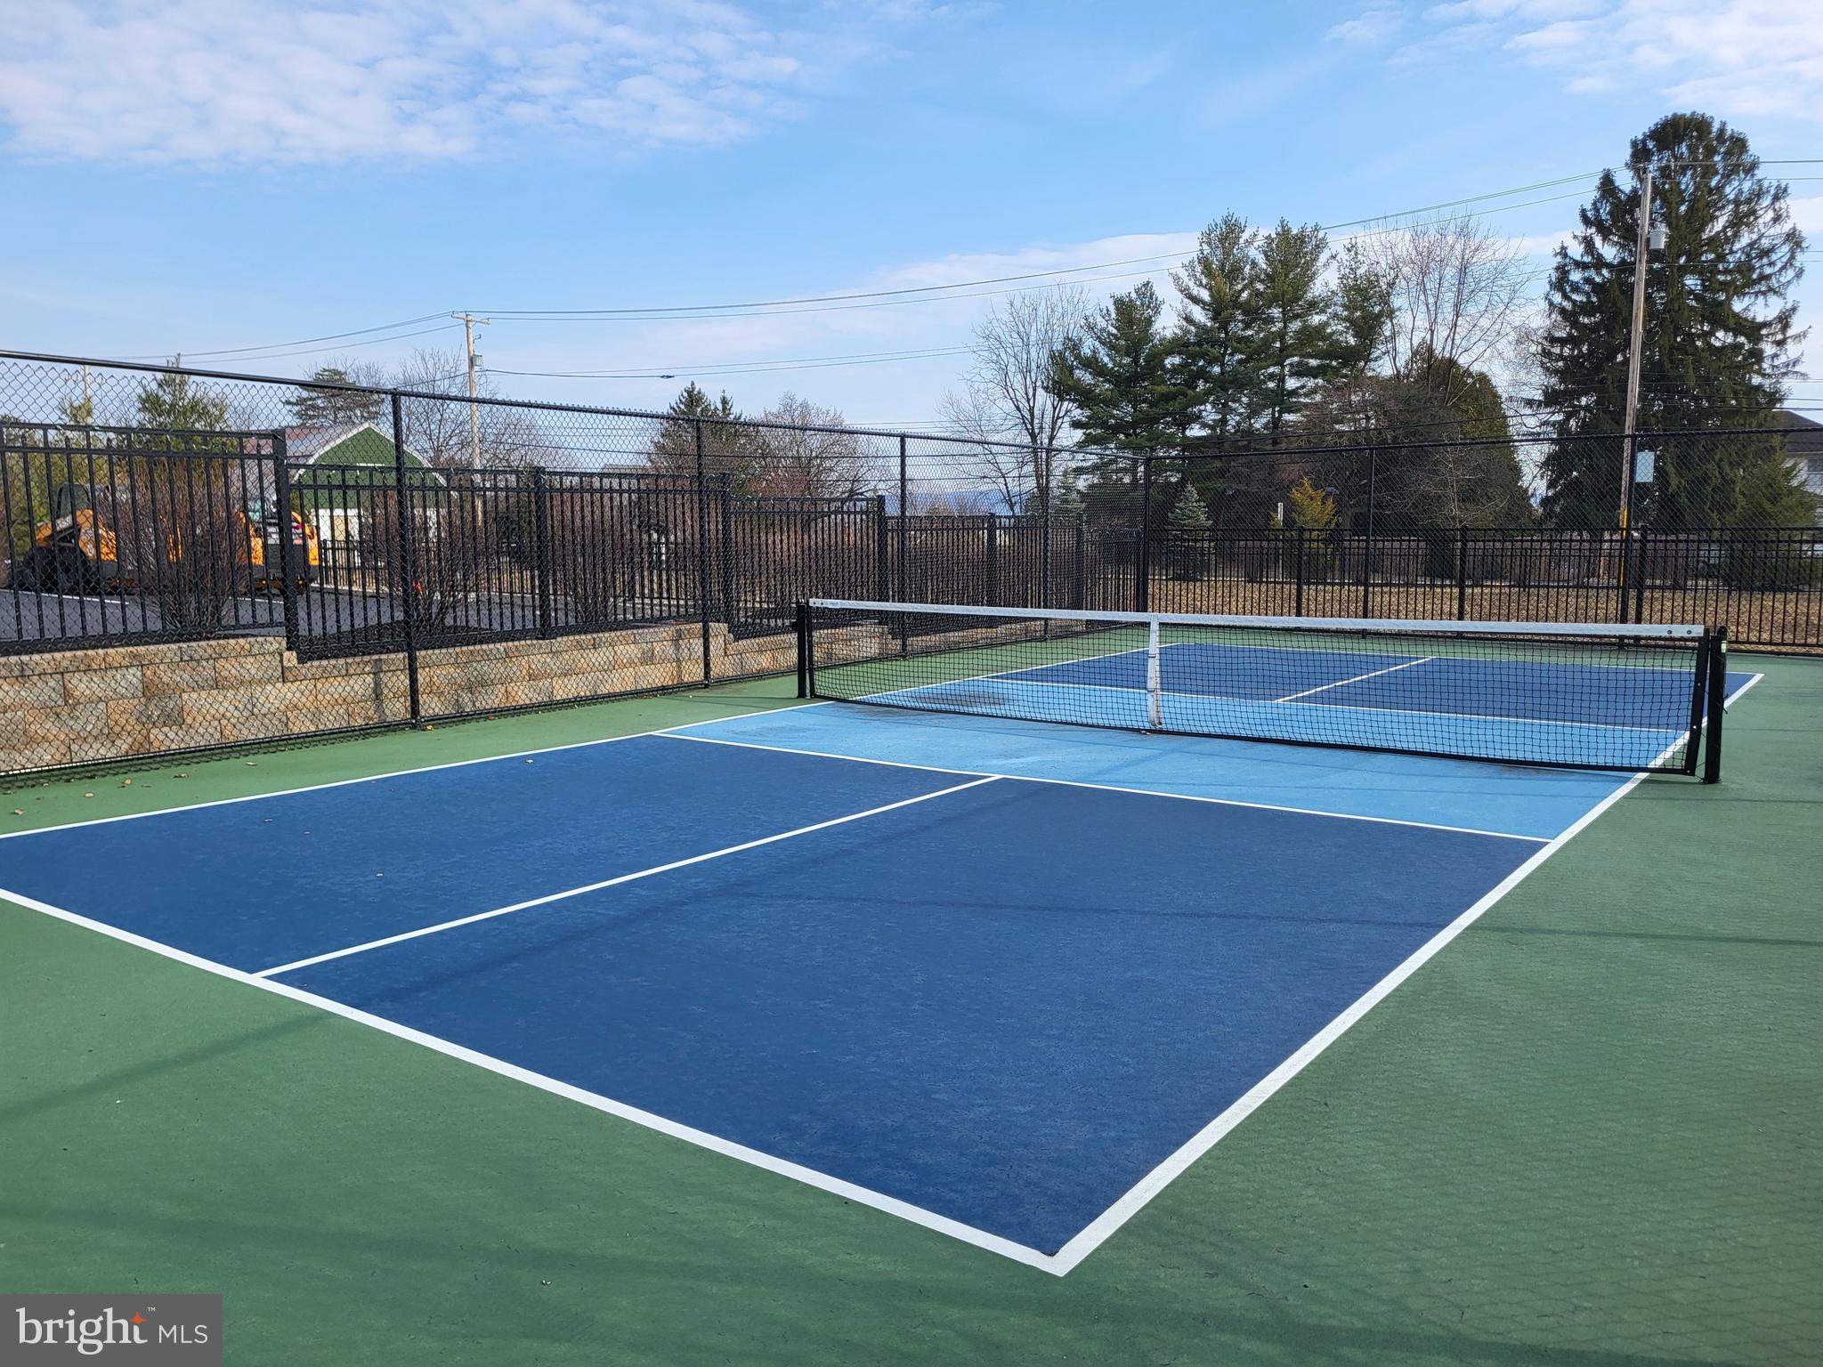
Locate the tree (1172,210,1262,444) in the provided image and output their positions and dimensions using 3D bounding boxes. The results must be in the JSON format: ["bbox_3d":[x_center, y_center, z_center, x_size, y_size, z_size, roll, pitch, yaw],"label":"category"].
[{"bbox_3d":[12.076,-11.369,54.001,4.080,13.830,4.080,1,7,12],"label":"tree"}]

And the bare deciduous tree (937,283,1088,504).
[{"bbox_3d":[4.369,-10.985,59.001,6.370,12.020,6.370,0,7,4],"label":"bare deciduous tree"}]

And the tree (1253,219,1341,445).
[{"bbox_3d":[15.096,-11.267,54.001,4.090,13.600,4.090,1,7,15],"label":"tree"}]

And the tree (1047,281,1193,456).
[{"bbox_3d":[8.398,-10.274,55.001,5.830,11.470,5.830,1,7,9],"label":"tree"}]

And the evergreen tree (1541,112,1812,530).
[{"bbox_3d":[26.622,-11.788,48.002,8.330,15.870,8.330,3,7,28],"label":"evergreen tree"}]

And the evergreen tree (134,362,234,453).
[{"bbox_3d":[-24.374,-7.167,46.001,3.210,7.380,3.210,-4,7,-27],"label":"evergreen tree"}]

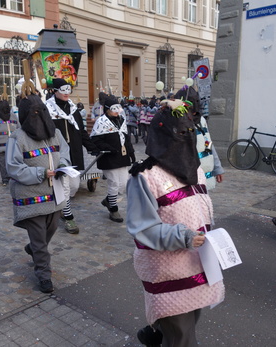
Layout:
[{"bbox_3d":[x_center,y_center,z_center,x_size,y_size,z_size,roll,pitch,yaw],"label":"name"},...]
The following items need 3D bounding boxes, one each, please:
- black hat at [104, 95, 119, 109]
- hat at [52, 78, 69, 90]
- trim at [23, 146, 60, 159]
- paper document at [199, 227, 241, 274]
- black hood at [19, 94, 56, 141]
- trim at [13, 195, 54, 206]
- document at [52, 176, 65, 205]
[{"bbox_3d":[-0.350,-0.957,5.400,0.220,0.170,0.180,7,12,43],"label":"black hat"},{"bbox_3d":[-0.904,-1.048,4.780,0.190,0.160,0.220,-9,12,-44],"label":"hat"},{"bbox_3d":[-0.833,-0.183,3.500,0.360,0.060,0.080,-14,14,-35],"label":"trim"},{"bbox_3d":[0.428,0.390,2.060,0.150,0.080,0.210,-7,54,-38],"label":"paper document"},{"bbox_3d":[-0.894,-0.496,3.600,0.280,0.400,0.310,-8,11,-42],"label":"black hood"},{"bbox_3d":[-0.906,0.236,3.560,0.410,0.060,0.090,-8,11,-36],"label":"trim"},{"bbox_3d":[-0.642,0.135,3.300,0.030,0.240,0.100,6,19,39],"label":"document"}]

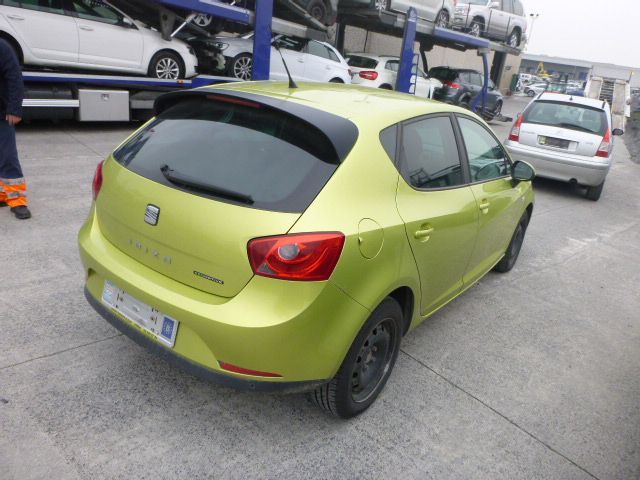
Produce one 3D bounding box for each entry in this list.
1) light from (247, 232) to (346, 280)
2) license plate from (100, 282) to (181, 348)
[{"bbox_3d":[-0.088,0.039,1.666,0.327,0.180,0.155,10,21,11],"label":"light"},{"bbox_3d":[-0.781,0.306,1.985,0.520,0.113,0.020,19,14,33],"label":"license plate"}]

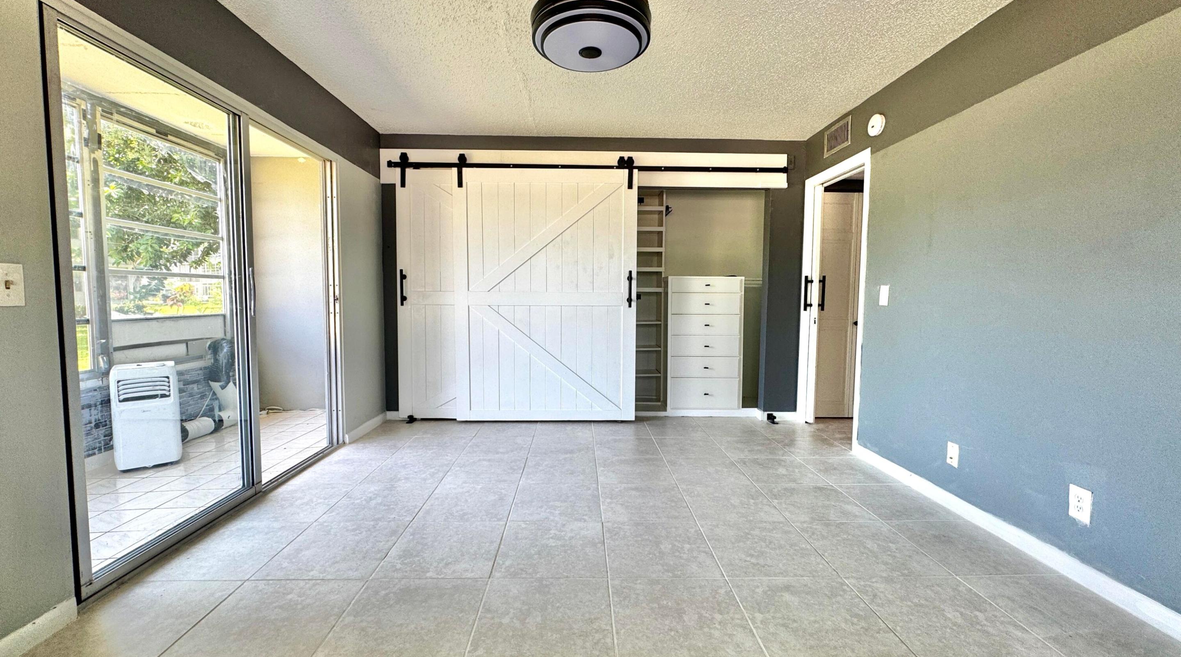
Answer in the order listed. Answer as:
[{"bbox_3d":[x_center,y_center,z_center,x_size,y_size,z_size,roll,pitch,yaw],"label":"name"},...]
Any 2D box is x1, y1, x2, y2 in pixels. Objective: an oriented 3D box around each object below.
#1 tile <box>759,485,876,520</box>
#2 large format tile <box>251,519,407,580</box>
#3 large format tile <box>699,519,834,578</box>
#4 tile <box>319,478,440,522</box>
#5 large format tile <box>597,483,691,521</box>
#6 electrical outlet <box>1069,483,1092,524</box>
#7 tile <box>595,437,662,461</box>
[{"bbox_3d":[1.200,0.938,2.579,0.455,0.015,0.460,0,4,-1],"label":"tile"},{"bbox_3d":[-1.083,0.950,2.055,0.455,0.015,0.460,0,4,-1],"label":"large format tile"},{"bbox_3d":[0.753,0.966,2.102,0.455,0.015,0.460,0,4,-1],"label":"large format tile"},{"bbox_3d":[-1.089,0.913,2.498,0.455,0.010,0.455,0,4,-1],"label":"tile"},{"bbox_3d":[0.282,0.925,2.534,0.455,0.010,0.455,0,4,-1],"label":"large format tile"},{"bbox_3d":[1.879,0.676,1.833,0.010,0.122,0.077,0,4,-1],"label":"electrical outlet"},{"bbox_3d":[0.259,0.860,3.445,0.455,0.010,0.455,0,4,-1],"label":"tile"}]

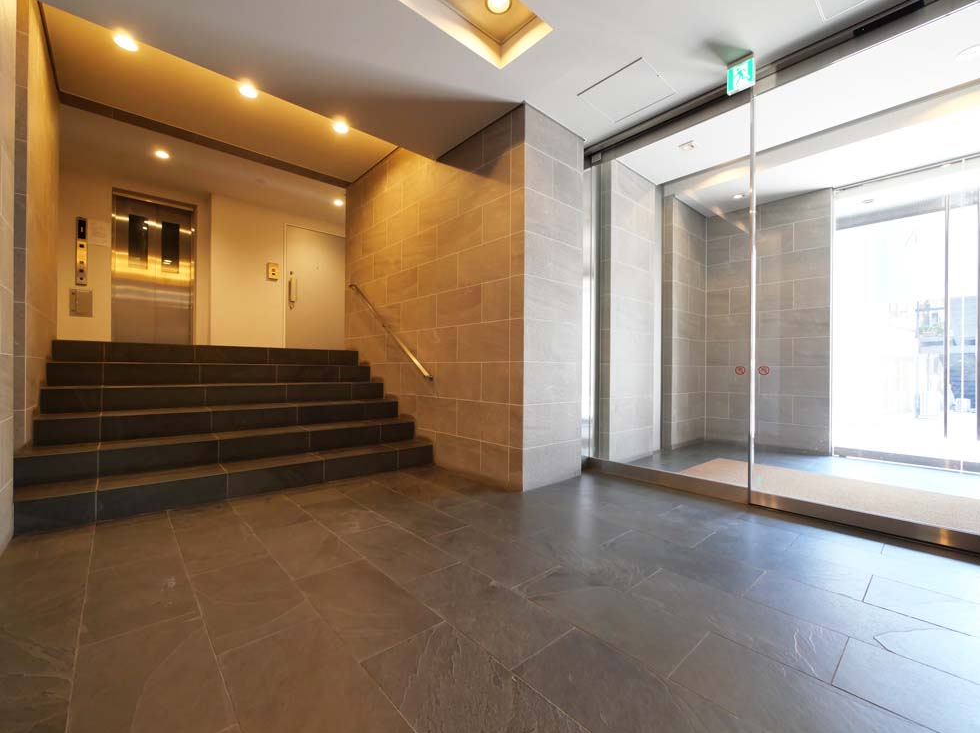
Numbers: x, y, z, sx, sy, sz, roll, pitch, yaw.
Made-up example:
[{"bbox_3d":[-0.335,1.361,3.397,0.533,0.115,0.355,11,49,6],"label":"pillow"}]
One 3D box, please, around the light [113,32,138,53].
[{"bbox_3d":[-2.582,-2.316,2.812,0.120,0.050,0.120,1,-1,-43],"label":"light"}]

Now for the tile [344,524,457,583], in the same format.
[{"bbox_3d":[-0.452,0.882,1.903,0.300,0.015,0.600,1,-1,-43],"label":"tile"}]

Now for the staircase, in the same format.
[{"bbox_3d":[-1.967,0.345,3.373,2.500,1.062,1.500,1,-1,-43],"label":"staircase"}]

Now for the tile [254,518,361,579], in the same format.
[{"bbox_3d":[-0.903,0.881,1.939,0.300,0.015,0.600,1,-1,-43],"label":"tile"}]

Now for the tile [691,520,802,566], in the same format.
[{"bbox_3d":[1.301,0.892,2.051,0.300,0.015,0.600,1,-1,-43],"label":"tile"}]

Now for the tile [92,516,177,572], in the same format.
[{"bbox_3d":[-1.752,0.865,1.958,0.298,0.013,0.596,1,-1,-43],"label":"tile"}]

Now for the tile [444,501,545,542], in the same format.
[{"bbox_3d":[-0.007,0.883,2.289,0.298,0.013,0.596,1,-1,-43],"label":"tile"}]

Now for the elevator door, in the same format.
[{"bbox_3d":[-4.709,-1.228,5.572,0.850,2.100,0.080,1,-1,-43],"label":"elevator door"}]

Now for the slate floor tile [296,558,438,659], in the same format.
[{"bbox_3d":[-0.475,0.877,1.481,0.300,0.015,0.600,1,-1,-43],"label":"slate floor tile"}]

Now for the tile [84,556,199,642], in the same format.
[{"bbox_3d":[-1.342,0.862,1.521,0.298,0.013,0.593,1,-1,-43],"label":"tile"}]

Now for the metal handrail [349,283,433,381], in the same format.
[{"bbox_3d":[-1.106,-0.434,4.177,0.090,0.060,2.010,1,32,-43],"label":"metal handrail"}]

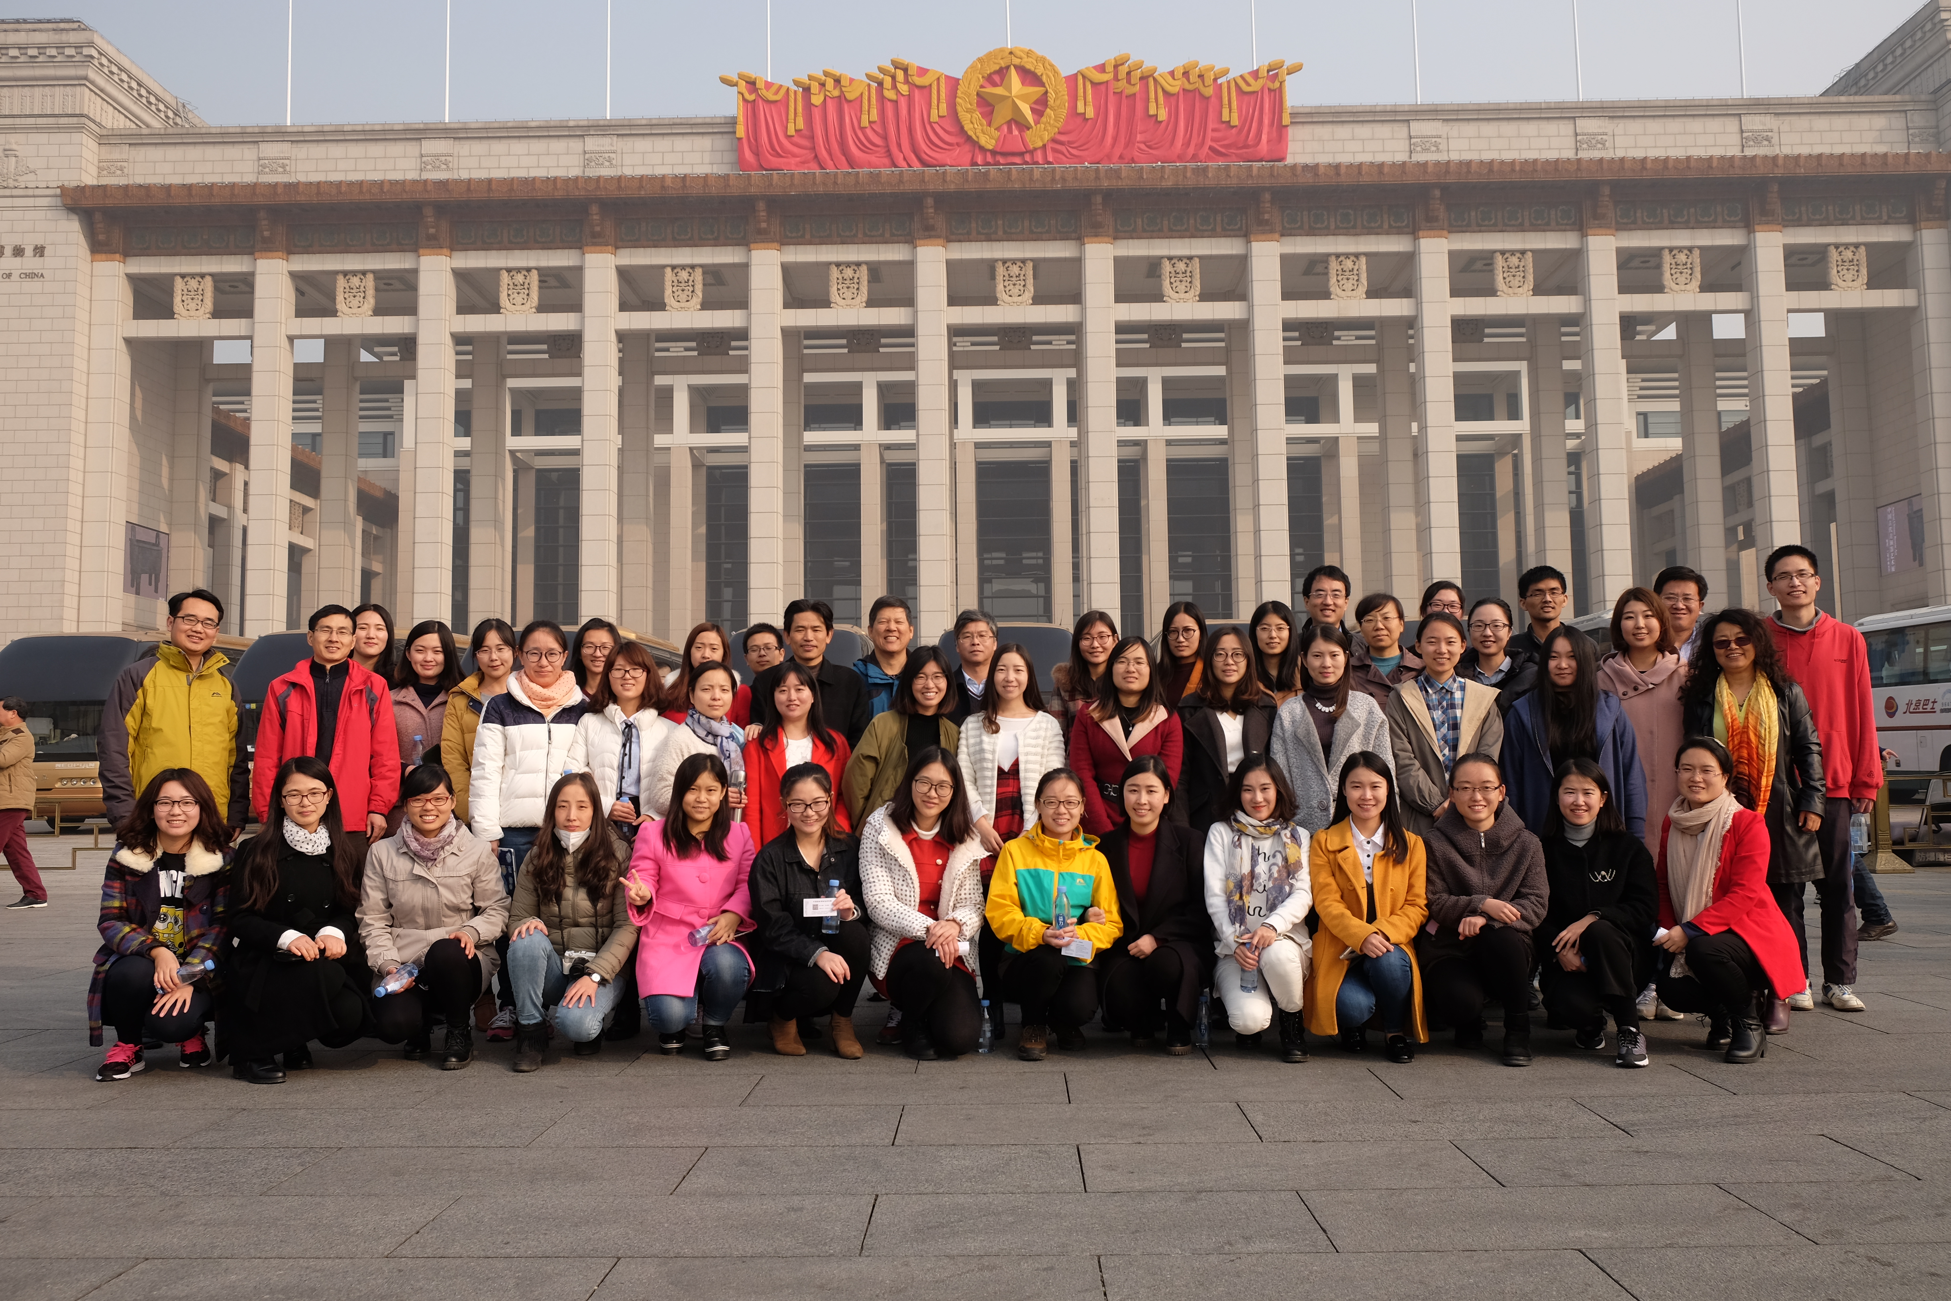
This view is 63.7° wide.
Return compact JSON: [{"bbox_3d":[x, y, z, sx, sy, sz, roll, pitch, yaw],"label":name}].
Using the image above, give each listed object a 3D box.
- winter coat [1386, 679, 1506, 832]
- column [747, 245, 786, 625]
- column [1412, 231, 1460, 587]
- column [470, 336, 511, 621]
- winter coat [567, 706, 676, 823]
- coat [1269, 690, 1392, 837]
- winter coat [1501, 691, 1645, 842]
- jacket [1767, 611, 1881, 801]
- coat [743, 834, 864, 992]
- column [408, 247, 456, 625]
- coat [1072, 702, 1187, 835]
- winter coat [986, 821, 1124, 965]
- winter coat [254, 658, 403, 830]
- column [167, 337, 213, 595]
[{"bbox_3d":[1.801,0.503,6.030,0.460,0.800,0.330,-1,-5,7],"label":"winter coat"},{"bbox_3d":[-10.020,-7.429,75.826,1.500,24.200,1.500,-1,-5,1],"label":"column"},{"bbox_3d":[22.216,-7.206,75.345,1.520,26.000,1.520,-1,-5,1],"label":"column"},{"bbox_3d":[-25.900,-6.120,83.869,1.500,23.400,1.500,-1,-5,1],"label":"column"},{"bbox_3d":[-1.347,0.425,6.001,0.440,0.520,0.310,0,-5,-8],"label":"winter coat"},{"bbox_3d":[1.415,0.515,6.250,0.500,0.720,0.340,-2,-4,12],"label":"coat"},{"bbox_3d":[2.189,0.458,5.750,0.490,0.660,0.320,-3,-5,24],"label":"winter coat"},{"bbox_3d":[3.431,0.225,6.450,0.540,0.750,0.330,-2,-5,19],"label":"jacket"},{"bbox_3d":[-0.624,0.952,5.720,0.400,0.560,0.410,1,-5,-14],"label":"coat"},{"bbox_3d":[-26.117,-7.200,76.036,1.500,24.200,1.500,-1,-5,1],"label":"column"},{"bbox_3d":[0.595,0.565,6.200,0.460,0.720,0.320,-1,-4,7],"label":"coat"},{"bbox_3d":[0.282,0.885,5.700,0.490,0.550,0.370,-1,-5,0],"label":"winter coat"},{"bbox_3d":[-2.846,0.407,6.873,0.610,0.760,0.310,0,-5,-14],"label":"winter coat"},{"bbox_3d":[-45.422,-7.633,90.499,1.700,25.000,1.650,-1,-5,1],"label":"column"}]

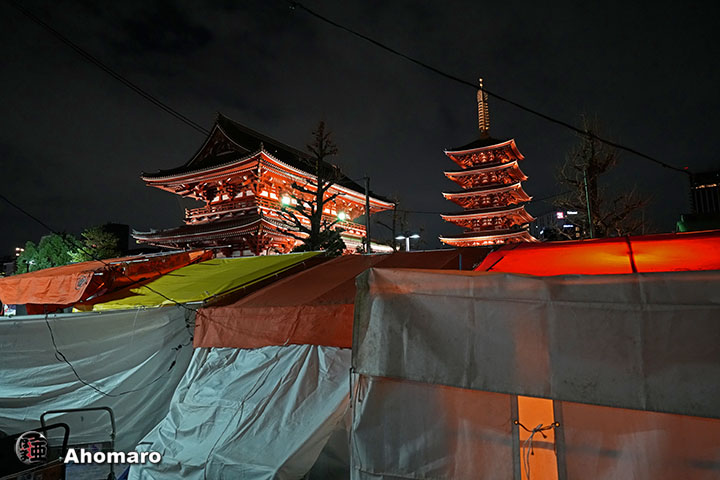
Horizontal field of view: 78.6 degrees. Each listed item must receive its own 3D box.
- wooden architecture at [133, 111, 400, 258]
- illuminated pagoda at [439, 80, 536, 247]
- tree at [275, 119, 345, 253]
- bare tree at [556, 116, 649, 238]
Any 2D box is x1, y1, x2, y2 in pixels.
[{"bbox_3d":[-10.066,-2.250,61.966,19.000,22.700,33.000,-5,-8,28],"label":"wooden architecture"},{"bbox_3d":[30.417,-13.215,104.612,18.600,53.300,18.600,-5,-8,28],"label":"illuminated pagoda"},{"bbox_3d":[-3.512,-1.671,32.749,5.050,14.400,5.050,0,-7,-6],"label":"tree"},{"bbox_3d":[18.990,-2.140,33.930,6.530,14.900,6.530,-5,-8,29],"label":"bare tree"}]

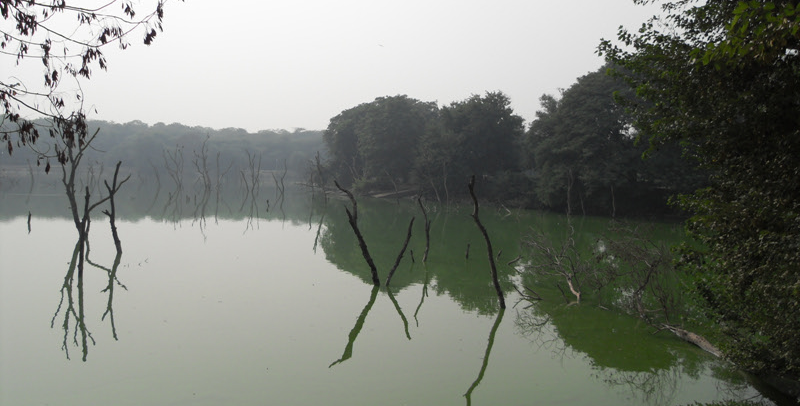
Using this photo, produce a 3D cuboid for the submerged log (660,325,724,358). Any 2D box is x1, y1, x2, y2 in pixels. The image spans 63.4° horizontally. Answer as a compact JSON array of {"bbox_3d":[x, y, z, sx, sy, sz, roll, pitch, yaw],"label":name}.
[{"bbox_3d":[4.802,2.212,10.662,0.220,0.210,1.900,2,3,-3],"label":"submerged log"}]

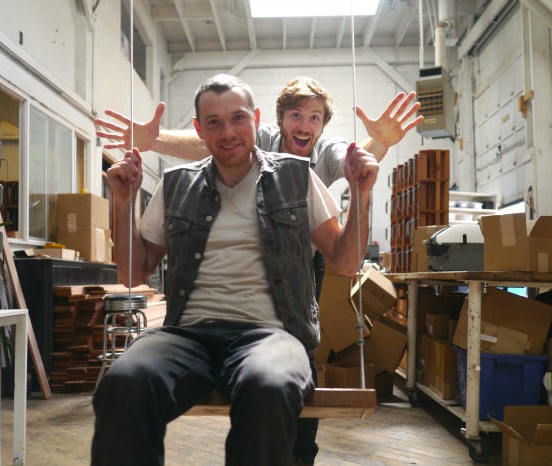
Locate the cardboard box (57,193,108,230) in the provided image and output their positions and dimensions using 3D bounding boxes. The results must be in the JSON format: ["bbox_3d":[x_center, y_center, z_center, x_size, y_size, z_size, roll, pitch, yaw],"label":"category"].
[{"bbox_3d":[-1.953,-0.197,7.284,0.337,0.327,0.600,-1,-4,2],"label":"cardboard box"}]

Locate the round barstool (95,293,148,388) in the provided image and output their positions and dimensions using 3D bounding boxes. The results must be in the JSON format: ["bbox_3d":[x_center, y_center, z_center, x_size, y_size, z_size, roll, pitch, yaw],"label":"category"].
[{"bbox_3d":[-1.202,0.891,5.747,0.420,0.762,0.420,-1,-4,0],"label":"round barstool"}]

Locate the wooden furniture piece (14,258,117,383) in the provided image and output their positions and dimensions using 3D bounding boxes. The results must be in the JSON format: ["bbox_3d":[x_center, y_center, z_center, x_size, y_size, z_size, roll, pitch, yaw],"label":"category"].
[{"bbox_3d":[-1.940,0.816,6.755,0.370,1.066,2.000,-1,-4,2],"label":"wooden furniture piece"}]

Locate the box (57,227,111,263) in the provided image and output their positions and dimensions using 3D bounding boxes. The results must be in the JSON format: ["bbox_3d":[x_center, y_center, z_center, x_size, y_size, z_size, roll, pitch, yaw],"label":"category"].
[{"bbox_3d":[-1.947,0.137,7.282,0.337,0.340,0.640,-1,-4,2],"label":"box"}]

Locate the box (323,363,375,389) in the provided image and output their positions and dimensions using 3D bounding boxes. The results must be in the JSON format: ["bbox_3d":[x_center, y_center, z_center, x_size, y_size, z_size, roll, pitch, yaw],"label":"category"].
[{"bbox_3d":[0.537,1.094,5.285,0.350,0.246,0.320,-1,-4,2],"label":"box"}]

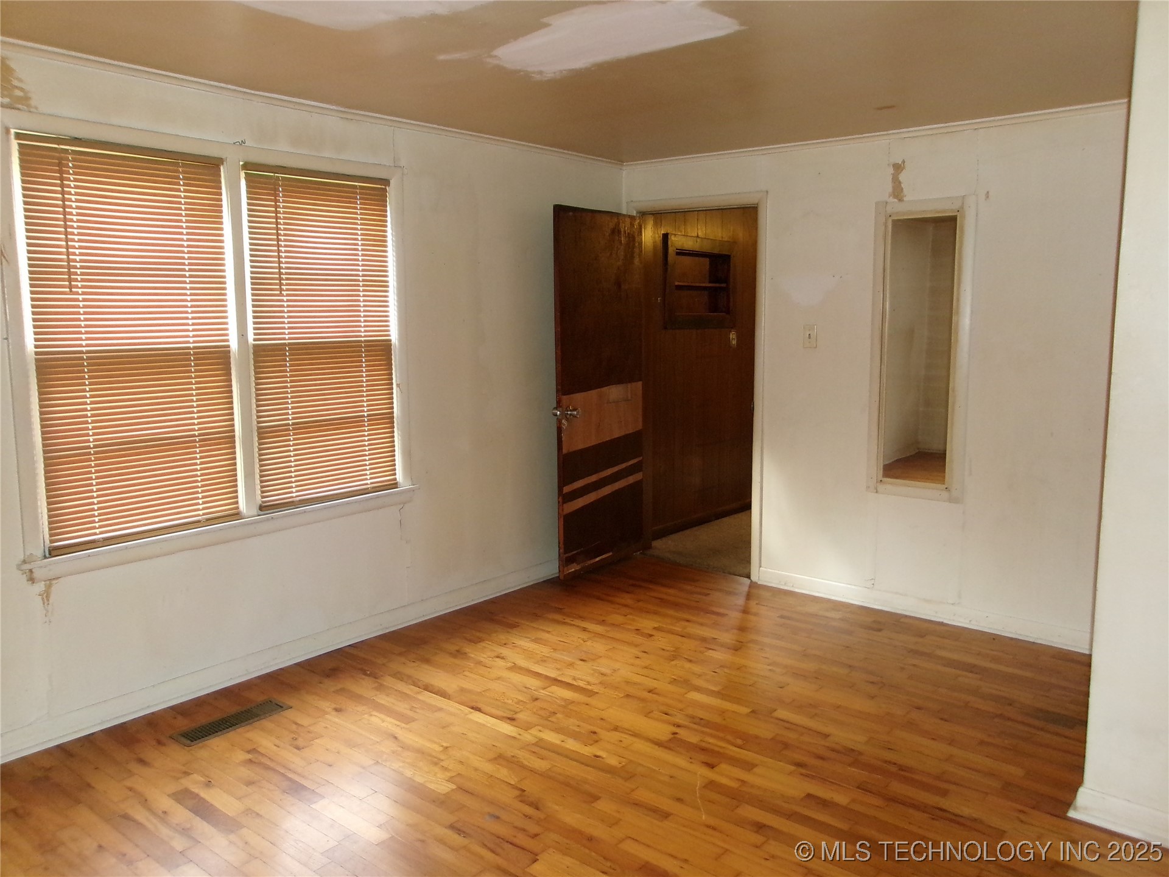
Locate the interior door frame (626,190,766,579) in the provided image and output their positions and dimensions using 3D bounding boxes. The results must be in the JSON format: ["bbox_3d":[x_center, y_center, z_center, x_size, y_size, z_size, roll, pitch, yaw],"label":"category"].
[{"bbox_3d":[0.632,-0.288,5.135,0.909,2.079,0.140,6,10,40],"label":"interior door frame"}]

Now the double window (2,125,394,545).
[{"bbox_3d":[-1.351,-0.373,3.543,0.100,1.378,1.498,6,10,40],"label":"double window"}]

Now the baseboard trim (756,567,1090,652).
[{"bbox_3d":[1.613,0.810,4.396,1.702,0.095,0.020,6,10,40],"label":"baseboard trim"}]

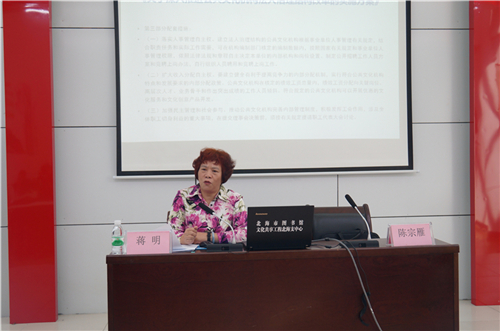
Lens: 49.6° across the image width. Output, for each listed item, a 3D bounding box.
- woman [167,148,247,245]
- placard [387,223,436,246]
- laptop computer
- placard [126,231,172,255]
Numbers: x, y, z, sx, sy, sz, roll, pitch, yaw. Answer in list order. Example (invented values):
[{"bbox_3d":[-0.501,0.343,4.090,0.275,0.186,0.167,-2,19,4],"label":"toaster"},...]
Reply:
[{"bbox_3d":[-0.218,0.540,3.145,0.480,1.278,0.660,-1,1,-2],"label":"woman"},{"bbox_3d":[0.833,0.356,2.803,0.231,0.110,0.080,-1,1,-11],"label":"placard"},{"bbox_3d":[0.138,0.307,2.779,0.332,0.230,0.315,-1,1,-7],"label":"laptop computer"},{"bbox_3d":[-0.500,0.380,2.685,0.223,0.107,0.080,-1,1,-3],"label":"placard"}]

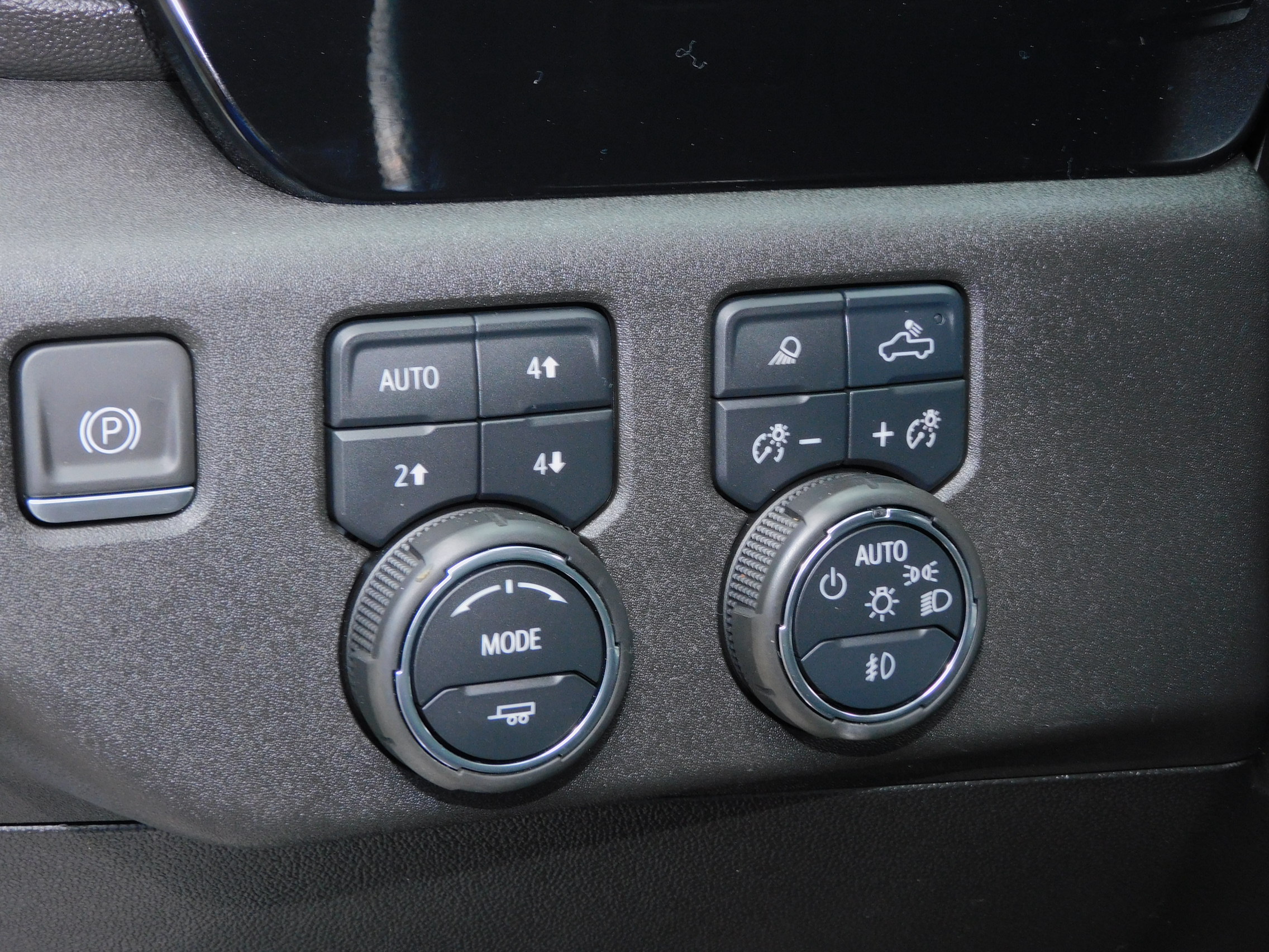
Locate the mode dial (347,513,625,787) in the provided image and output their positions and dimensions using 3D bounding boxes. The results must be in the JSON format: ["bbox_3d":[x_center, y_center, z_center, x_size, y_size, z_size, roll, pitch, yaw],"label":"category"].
[{"bbox_3d":[-0.023,0.028,0.414,0.045,0.045,0.015,-5,12,-23],"label":"mode dial"}]

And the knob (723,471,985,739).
[{"bbox_3d":[0.039,0.023,0.439,0.045,0.045,0.015,-5,12,-23],"label":"knob"}]

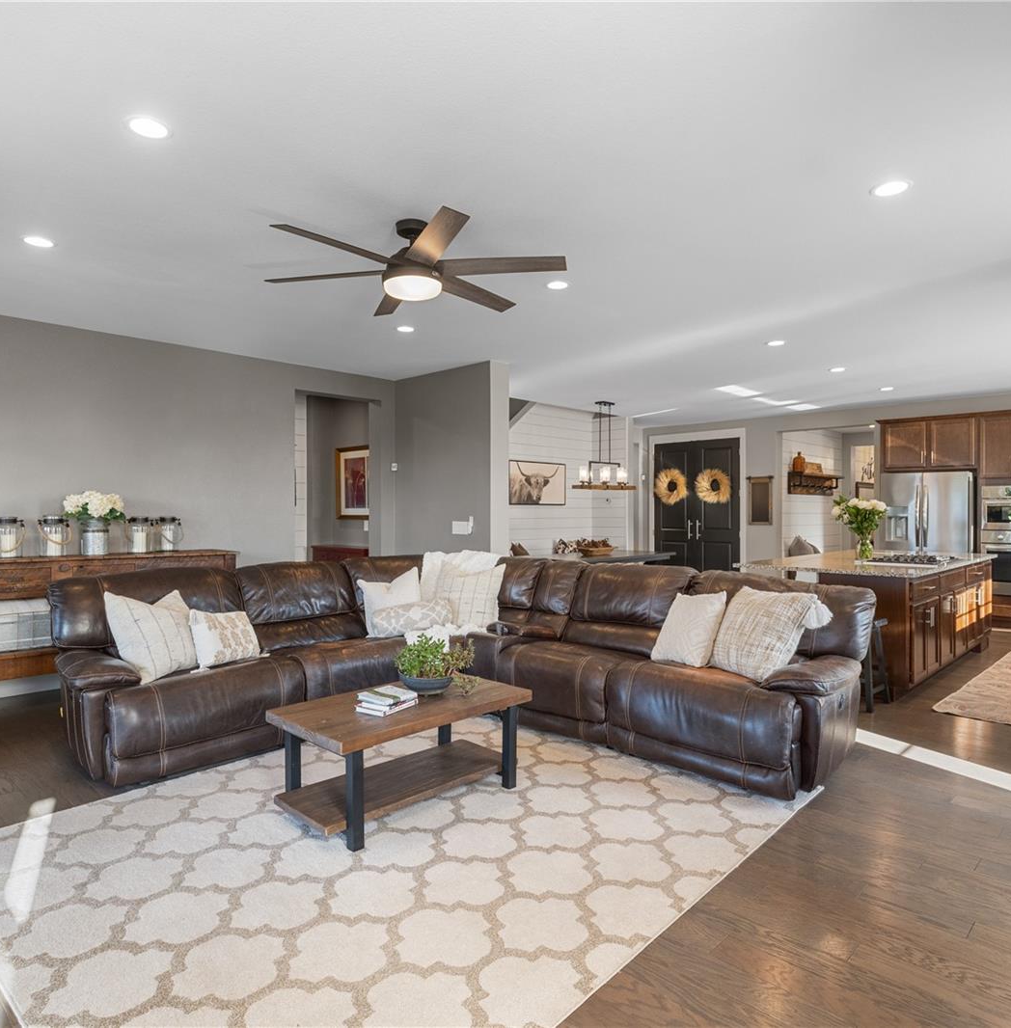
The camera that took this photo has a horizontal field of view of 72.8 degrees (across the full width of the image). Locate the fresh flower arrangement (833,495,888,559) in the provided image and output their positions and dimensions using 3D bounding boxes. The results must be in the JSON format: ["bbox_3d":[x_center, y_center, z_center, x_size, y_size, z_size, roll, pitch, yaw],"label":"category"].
[{"bbox_3d":[3.237,0.122,6.250,0.450,0.585,0.430,0,0,27],"label":"fresh flower arrangement"}]

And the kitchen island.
[{"bbox_3d":[3.437,0.877,6.355,1.368,0.903,3.100,0,0,44],"label":"kitchen island"}]

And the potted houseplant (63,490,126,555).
[{"bbox_3d":[-3.072,0.069,5.108,0.404,0.483,0.404,0,0,44],"label":"potted houseplant"}]

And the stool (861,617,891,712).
[{"bbox_3d":[2.435,1.030,4.890,0.460,0.610,0.360,0,0,44],"label":"stool"}]

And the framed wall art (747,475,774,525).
[{"bbox_3d":[3.834,-0.196,10.326,0.410,0.730,0.030,0,0,44],"label":"framed wall art"}]

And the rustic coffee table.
[{"bbox_3d":[-0.460,1.099,3.175,0.610,0.460,1.060,0,0,45],"label":"rustic coffee table"}]

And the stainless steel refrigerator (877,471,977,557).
[{"bbox_3d":[5.303,0.416,8.593,0.923,1.813,0.849,0,0,44],"label":"stainless steel refrigerator"}]

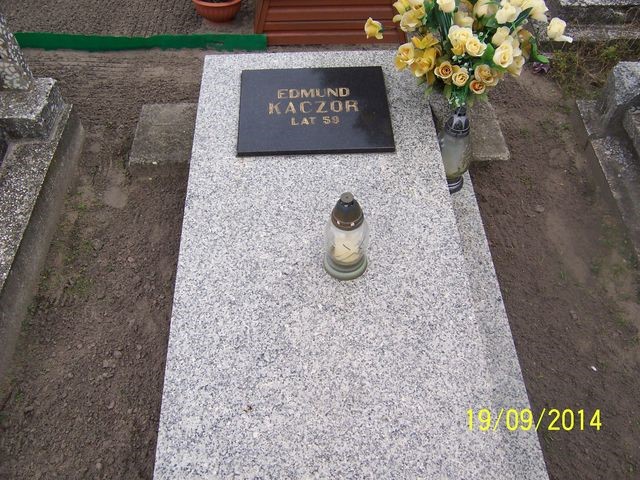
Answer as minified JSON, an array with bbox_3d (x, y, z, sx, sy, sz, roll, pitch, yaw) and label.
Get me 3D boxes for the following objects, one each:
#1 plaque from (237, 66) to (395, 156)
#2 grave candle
[{"bbox_3d":[-0.016,-0.371,1.728,0.420,0.017,0.336,-2,54,-1],"label":"plaque"},{"bbox_3d":[0.060,-0.015,1.329,0.100,0.234,0.100,-2,54,-1],"label":"grave candle"}]

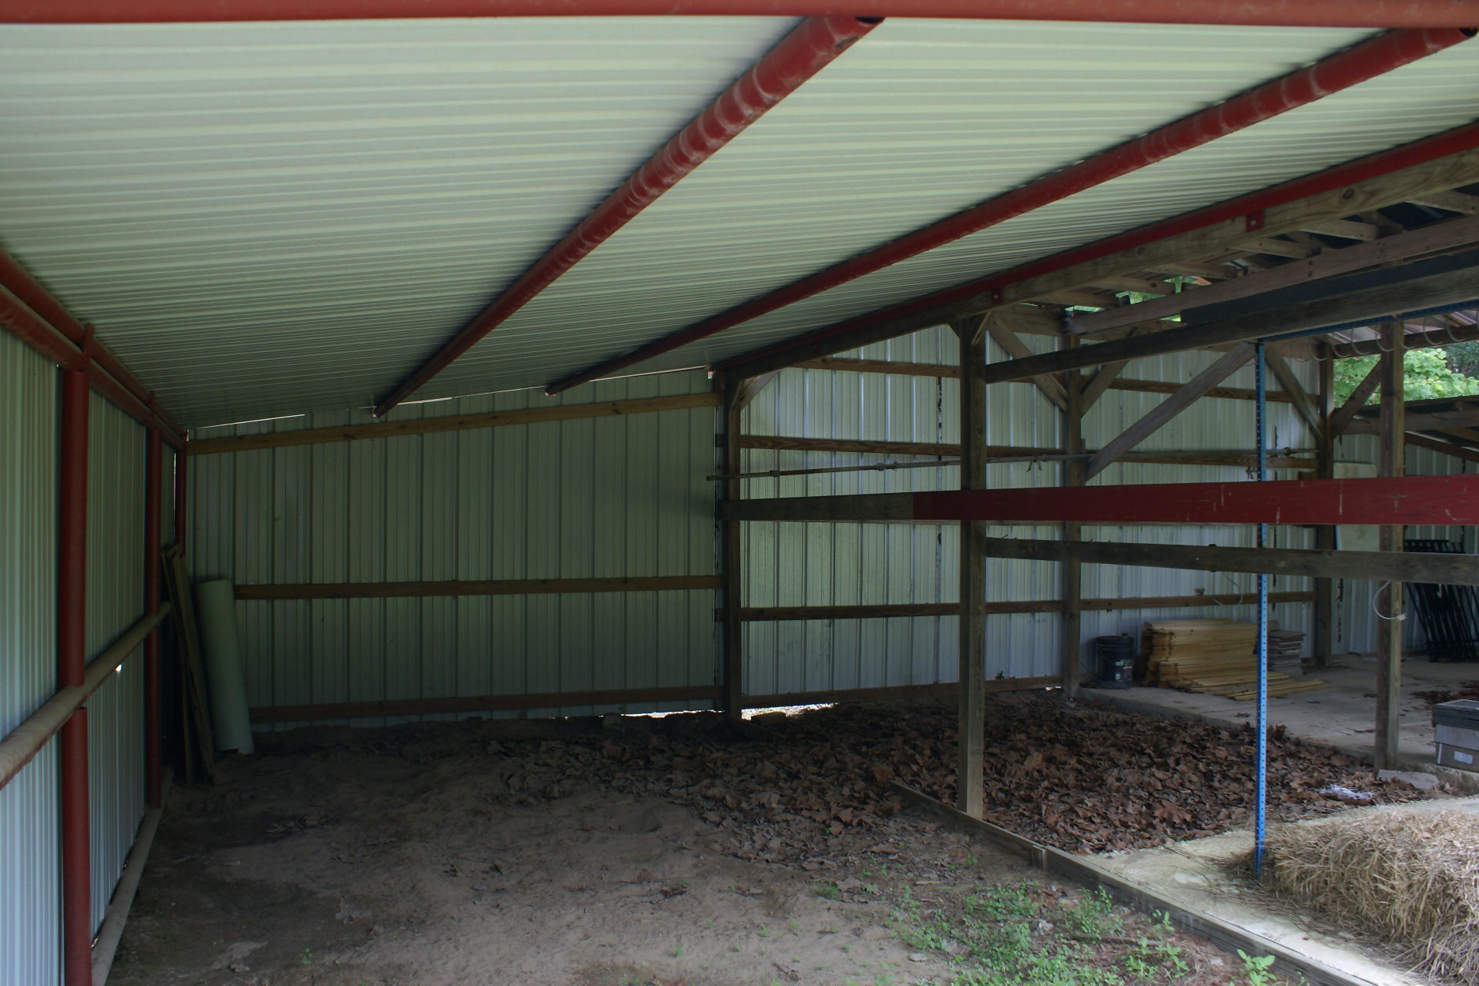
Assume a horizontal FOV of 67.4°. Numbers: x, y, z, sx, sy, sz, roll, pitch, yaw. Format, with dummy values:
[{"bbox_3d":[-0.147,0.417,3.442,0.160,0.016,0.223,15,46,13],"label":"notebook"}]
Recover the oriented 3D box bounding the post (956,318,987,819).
[{"bbox_3d":[1.093,0.355,5.200,0.092,2.347,0.092,0,0,-21],"label":"post"}]

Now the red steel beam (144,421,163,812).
[{"bbox_3d":[-2.612,0.560,4.950,0.063,1.697,0.063,0,0,-21],"label":"red steel beam"}]

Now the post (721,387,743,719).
[{"bbox_3d":[-0.053,0.394,7.800,0.095,2.366,0.095,0,0,-21],"label":"post"}]

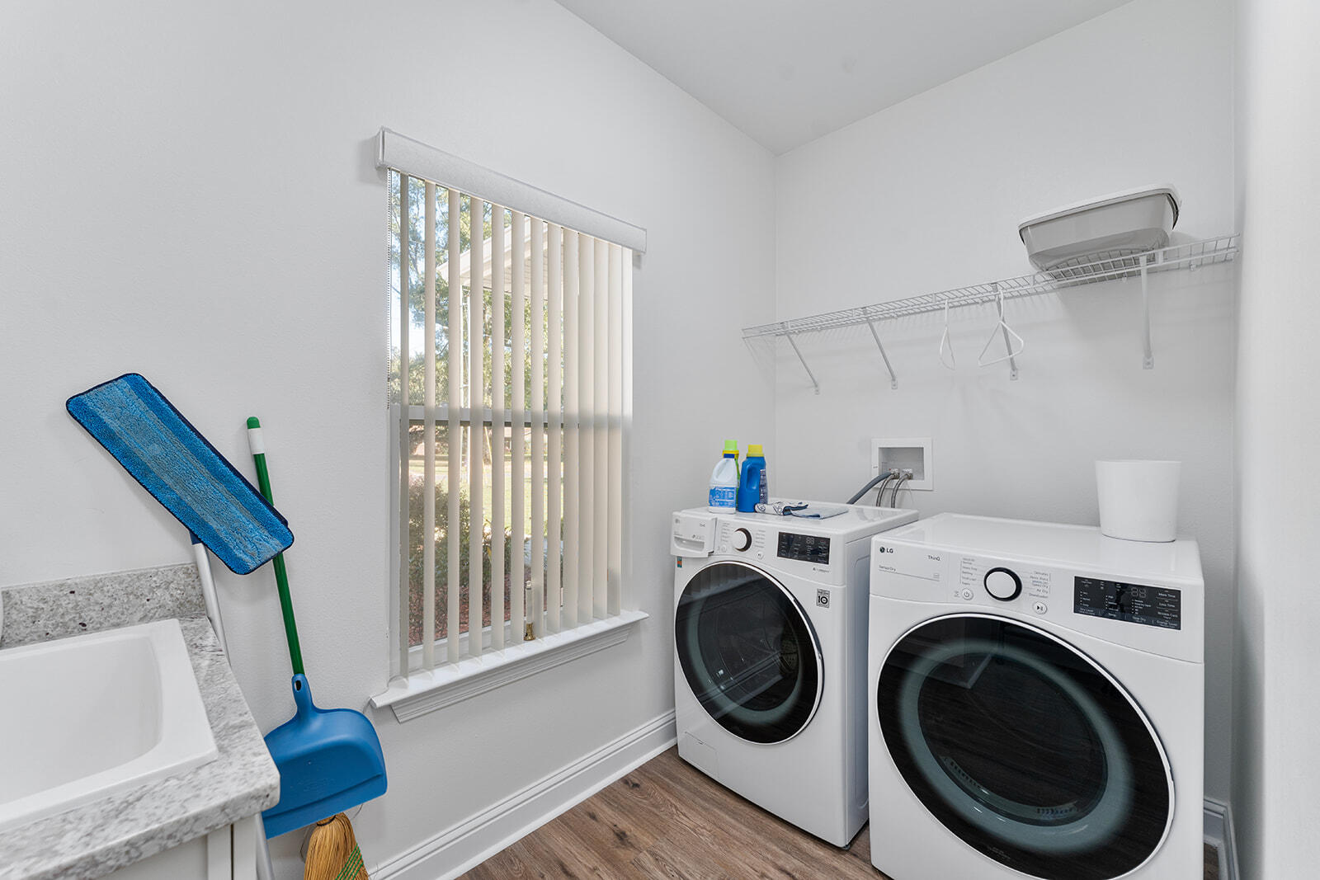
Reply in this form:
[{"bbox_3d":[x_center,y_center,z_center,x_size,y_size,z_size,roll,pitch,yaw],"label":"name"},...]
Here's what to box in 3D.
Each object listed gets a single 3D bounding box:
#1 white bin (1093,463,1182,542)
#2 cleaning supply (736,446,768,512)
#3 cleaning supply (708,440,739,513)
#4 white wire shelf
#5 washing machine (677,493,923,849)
[{"bbox_3d":[1.433,0.177,1.542,0.188,0.228,0.188,0,0,44],"label":"white bin"},{"bbox_3d":[0.379,0.156,2.120,0.130,0.270,0.085,0,0,-39],"label":"cleaning supply"},{"bbox_3d":[0.256,0.153,2.080,0.117,0.275,0.092,0,0,18],"label":"cleaning supply"},{"bbox_3d":[1.095,-0.394,2.070,1.630,0.320,0.305,0,0,45],"label":"white wire shelf"},{"bbox_3d":[0.548,0.781,2.055,0.686,0.980,0.755,0,0,43],"label":"washing machine"}]

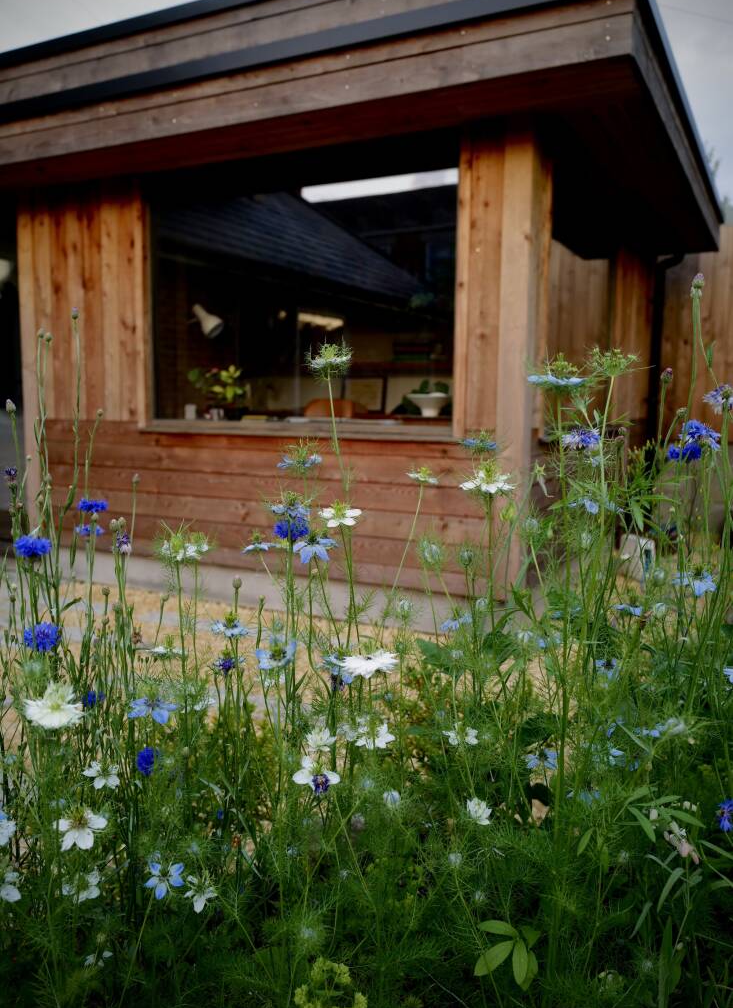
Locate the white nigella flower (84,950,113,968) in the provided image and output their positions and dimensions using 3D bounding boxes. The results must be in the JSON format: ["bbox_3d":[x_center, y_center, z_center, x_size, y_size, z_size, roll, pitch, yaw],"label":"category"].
[{"bbox_3d":[-0.361,0.612,1.150,0.036,0.012,0.036,-1,7,-18],"label":"white nigella flower"}]

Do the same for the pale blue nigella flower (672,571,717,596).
[{"bbox_3d":[0.353,0.086,0.920,0.046,0.022,0.046,3,17,21],"label":"pale blue nigella flower"}]

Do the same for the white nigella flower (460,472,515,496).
[{"bbox_3d":[0.105,-0.018,0.740,0.046,0.018,0.046,1,6,8],"label":"white nigella flower"}]

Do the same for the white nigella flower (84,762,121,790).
[{"bbox_3d":[-0.304,0.311,0.980,0.043,0.021,0.043,-1,22,-18],"label":"white nigella flower"}]

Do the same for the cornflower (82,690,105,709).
[{"bbox_3d":[-0.336,0.240,1.050,0.028,0.021,0.027,-1,7,-18],"label":"cornflower"}]

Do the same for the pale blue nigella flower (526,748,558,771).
[{"bbox_3d":[0.231,0.335,1.120,0.041,0.022,0.041,2,6,12],"label":"pale blue nigella flower"}]

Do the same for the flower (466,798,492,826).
[{"bbox_3d":[0.122,0.331,0.920,0.030,0.026,0.030,10,23,7],"label":"flower"}]

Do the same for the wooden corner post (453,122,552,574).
[{"bbox_3d":[0.682,-0.648,4.219,0.360,2.200,0.360,4,7,26],"label":"wooden corner post"}]

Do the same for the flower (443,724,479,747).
[{"bbox_3d":[0.115,0.284,1.050,0.044,0.020,0.044,1,6,7],"label":"flower"}]

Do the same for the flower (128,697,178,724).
[{"bbox_3d":[-0.204,0.198,0.820,0.046,0.016,0.046,-1,6,-14],"label":"flower"}]

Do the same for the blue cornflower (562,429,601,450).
[{"bbox_3d":[0.226,-0.068,0.900,0.039,0.022,0.039,2,7,14],"label":"blue cornflower"}]

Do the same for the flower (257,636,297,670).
[{"bbox_3d":[-0.098,0.163,0.930,0.043,0.028,0.043,0,16,-6],"label":"flower"}]

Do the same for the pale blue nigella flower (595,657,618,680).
[{"bbox_3d":[0.337,0.231,1.200,0.036,0.023,0.036,3,27,16],"label":"pale blue nigella flower"}]

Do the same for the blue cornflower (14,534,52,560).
[{"bbox_3d":[-0.351,0.045,0.900,0.039,0.023,0.038,-2,7,-21],"label":"blue cornflower"}]

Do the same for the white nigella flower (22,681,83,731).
[{"bbox_3d":[-0.249,0.160,0.680,0.046,0.027,0.046,-2,19,-20],"label":"white nigella flower"}]

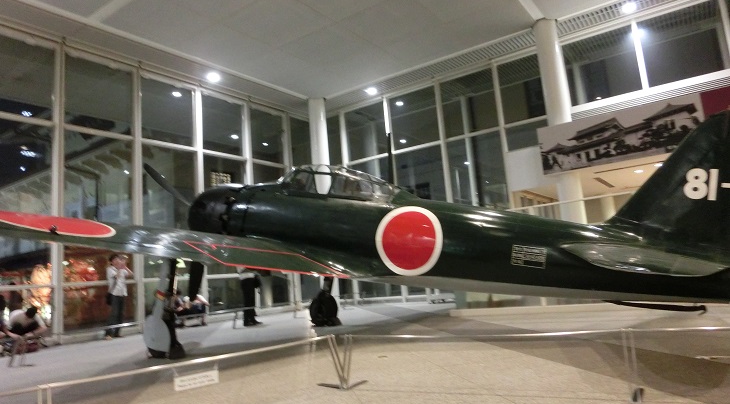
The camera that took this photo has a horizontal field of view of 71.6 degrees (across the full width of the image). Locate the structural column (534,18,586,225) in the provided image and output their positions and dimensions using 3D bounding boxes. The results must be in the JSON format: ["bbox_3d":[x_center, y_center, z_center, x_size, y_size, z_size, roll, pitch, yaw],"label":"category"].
[{"bbox_3d":[4.553,-1.054,11.535,0.512,6.440,0.512,-11,-10,34],"label":"structural column"}]

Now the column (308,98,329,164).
[{"bbox_3d":[-1.251,0.013,15.498,0.508,6.440,0.508,-11,-10,34],"label":"column"}]

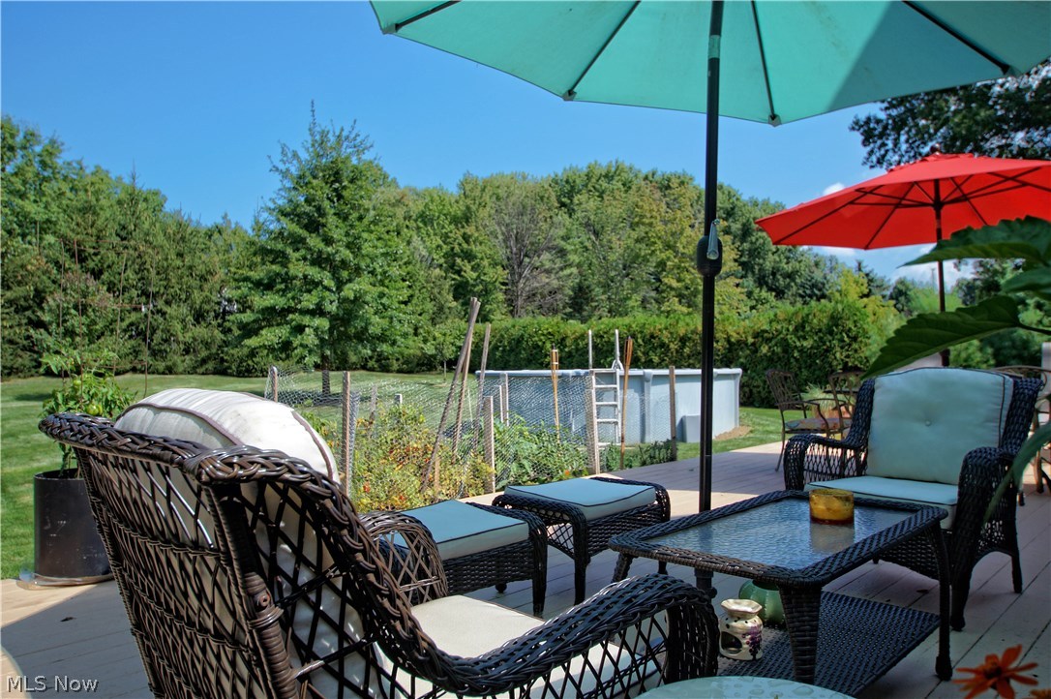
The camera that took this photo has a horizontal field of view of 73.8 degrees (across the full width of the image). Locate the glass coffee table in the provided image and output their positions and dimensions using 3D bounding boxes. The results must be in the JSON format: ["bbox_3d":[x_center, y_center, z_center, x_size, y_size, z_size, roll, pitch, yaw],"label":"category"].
[{"bbox_3d":[0.750,0.732,1.960,0.510,0.500,0.985,-2,-3,45],"label":"glass coffee table"}]

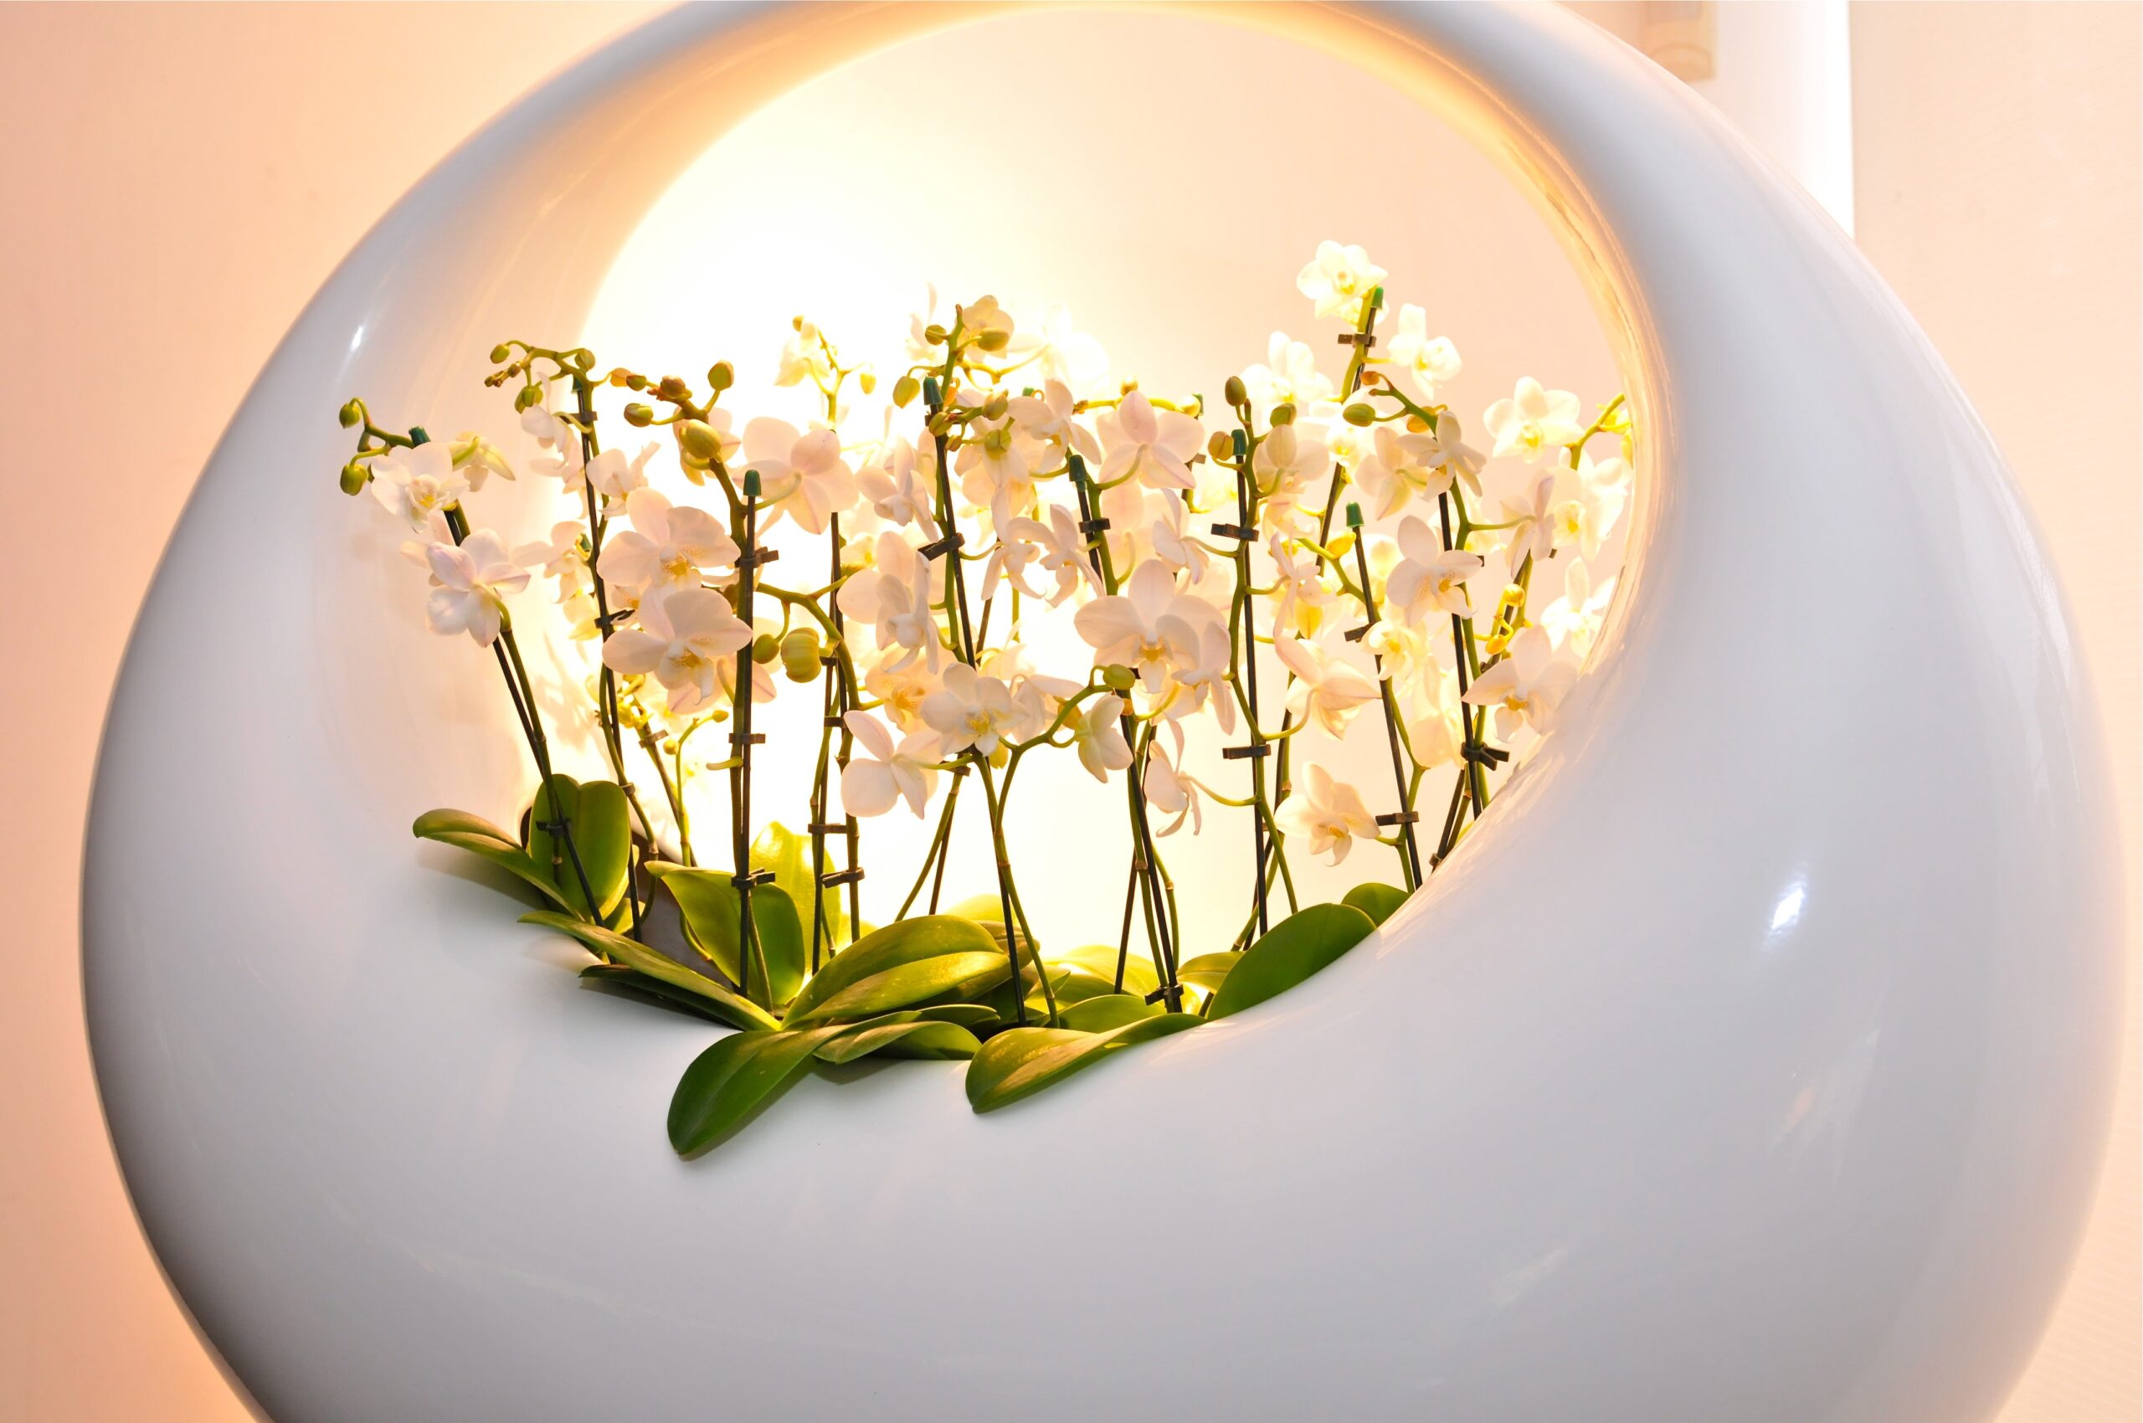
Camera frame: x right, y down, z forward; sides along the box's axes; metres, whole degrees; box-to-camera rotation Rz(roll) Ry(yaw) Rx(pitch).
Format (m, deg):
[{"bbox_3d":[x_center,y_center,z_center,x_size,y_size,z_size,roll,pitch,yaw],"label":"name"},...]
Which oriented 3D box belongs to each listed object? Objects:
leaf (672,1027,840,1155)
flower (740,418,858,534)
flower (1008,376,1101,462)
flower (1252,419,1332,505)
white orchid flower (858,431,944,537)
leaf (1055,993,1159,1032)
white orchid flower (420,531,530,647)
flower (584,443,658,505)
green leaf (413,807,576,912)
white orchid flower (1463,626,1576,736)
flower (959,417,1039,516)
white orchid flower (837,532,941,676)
[{"bbox_3d":[-0.136,0.164,0.930,0.040,0.025,0.108,0,21,37],"label":"leaf"},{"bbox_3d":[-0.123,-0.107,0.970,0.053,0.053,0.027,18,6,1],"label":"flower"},{"bbox_3d":[-0.008,-0.133,0.980,0.026,0.040,0.043,-15,10,-38],"label":"flower"},{"bbox_3d":[0.105,-0.119,1.030,0.042,0.042,0.026,0,0,24],"label":"flower"},{"bbox_3d":[-0.079,-0.103,0.975,0.023,0.047,0.042,-9,7,-42],"label":"white orchid flower"},{"bbox_3d":[0.019,0.162,1.140,0.050,0.025,0.085,0,6,39],"label":"leaf"},{"bbox_3d":[-0.322,-0.066,1.150,0.057,0.061,0.028,-3,1,-24],"label":"white orchid flower"},{"bbox_3d":[-0.244,-0.128,1.160,0.044,0.040,0.026,-3,7,-14],"label":"flower"},{"bbox_3d":[-0.304,0.078,1.130,0.100,0.032,0.050,26,-7,-18],"label":"green leaf"},{"bbox_3d":[0.243,-0.016,1.160,0.062,0.061,0.028,-1,9,6],"label":"white orchid flower"},{"bbox_3d":[-0.041,-0.136,1.190,0.052,0.058,0.028,-1,-9,9],"label":"flower"},{"bbox_3d":[-0.082,-0.049,0.970,0.029,0.061,0.052,-7,5,-34],"label":"white orchid flower"}]

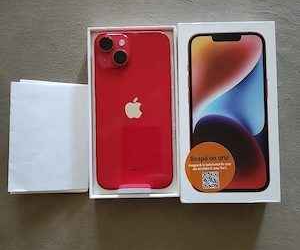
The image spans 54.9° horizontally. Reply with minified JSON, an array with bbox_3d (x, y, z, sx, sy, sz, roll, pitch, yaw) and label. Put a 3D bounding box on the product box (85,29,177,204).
[{"bbox_3d":[-0.015,-0.012,0.279,0.083,0.025,0.157,-1,88,0],"label":"product box"}]

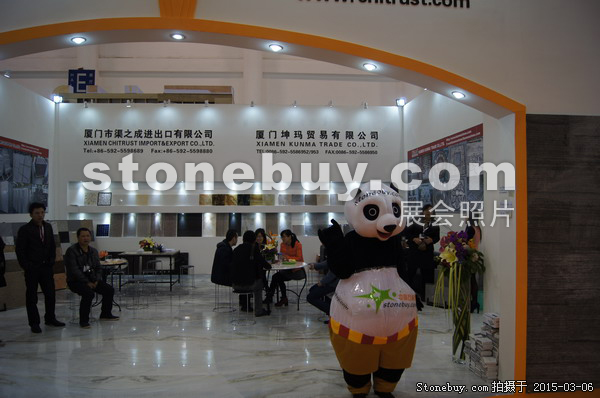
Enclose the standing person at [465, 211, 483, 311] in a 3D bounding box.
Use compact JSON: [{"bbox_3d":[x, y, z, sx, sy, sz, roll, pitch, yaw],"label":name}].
[{"bbox_3d":[2.750,0.995,7.080,0.320,1.620,0.460,0,-1,6],"label":"standing person"}]

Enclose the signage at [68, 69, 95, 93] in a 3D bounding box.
[{"bbox_3d":[-11.629,-6.223,24.000,1.400,1.380,0.100,0,-1,-4],"label":"signage"}]

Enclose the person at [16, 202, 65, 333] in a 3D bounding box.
[{"bbox_3d":[-3.530,0.910,6.150,0.420,1.700,0.550,-1,-1,41],"label":"person"}]

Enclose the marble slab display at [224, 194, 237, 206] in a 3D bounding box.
[{"bbox_3d":[-1.656,0.034,10.862,0.300,0.280,0.025,0,-13,-4],"label":"marble slab display"}]

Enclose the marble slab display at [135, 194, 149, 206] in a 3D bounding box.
[{"bbox_3d":[-3.910,0.030,11.120,0.300,0.300,0.020,0,-13,-5],"label":"marble slab display"}]

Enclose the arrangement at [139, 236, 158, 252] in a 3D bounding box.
[{"bbox_3d":[-3.304,0.990,9.800,0.390,0.340,0.330,0,-2,0],"label":"arrangement"}]

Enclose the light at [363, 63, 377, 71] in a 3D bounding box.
[{"bbox_3d":[0.641,-1.206,4.100,0.130,0.040,0.130,15,-1,-3],"label":"light"}]

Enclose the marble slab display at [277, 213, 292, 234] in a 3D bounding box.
[{"bbox_3d":[-0.369,0.634,11.126,0.310,0.590,0.025,0,-10,-4],"label":"marble slab display"}]

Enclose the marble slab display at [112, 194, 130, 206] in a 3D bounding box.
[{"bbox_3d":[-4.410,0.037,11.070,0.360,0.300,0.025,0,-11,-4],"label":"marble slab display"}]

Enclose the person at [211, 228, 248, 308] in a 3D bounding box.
[{"bbox_3d":[-1.087,1.139,7.154,0.700,1.280,0.500,0,-1,-15],"label":"person"}]

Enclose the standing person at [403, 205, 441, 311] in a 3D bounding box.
[{"bbox_3d":[2.020,0.950,7.380,0.570,1.710,0.400,0,-1,22],"label":"standing person"}]

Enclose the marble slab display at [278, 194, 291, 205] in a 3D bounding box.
[{"bbox_3d":[-0.378,0.034,10.945,0.300,0.280,0.025,0,-13,-4],"label":"marble slab display"}]

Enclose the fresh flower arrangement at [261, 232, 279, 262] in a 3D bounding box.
[{"bbox_3d":[-0.507,0.823,7.550,0.280,0.500,0.270,0,-2,0],"label":"fresh flower arrangement"}]

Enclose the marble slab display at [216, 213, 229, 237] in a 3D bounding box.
[{"bbox_3d":[-1.939,0.645,11.241,0.310,0.600,0.025,0,-11,-4],"label":"marble slab display"}]

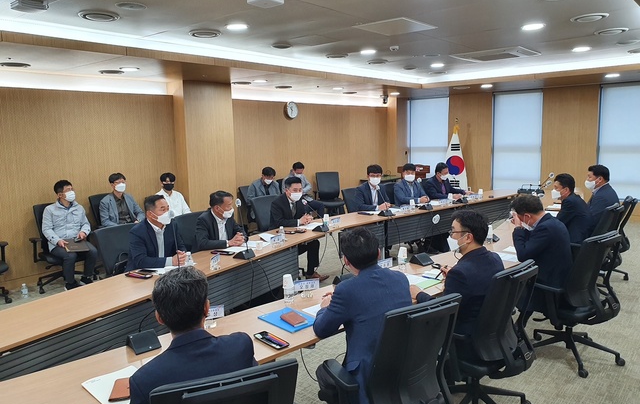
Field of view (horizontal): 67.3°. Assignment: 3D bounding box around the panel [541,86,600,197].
[{"bbox_3d":[4.945,-0.972,9.541,1.030,2.540,0.120,6,11,41],"label":"panel"}]

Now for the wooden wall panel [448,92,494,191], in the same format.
[{"bbox_3d":[3.408,-1.131,10.903,1.030,2.540,0.120,6,11,41],"label":"wooden wall panel"}]

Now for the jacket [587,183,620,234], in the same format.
[{"bbox_3d":[3.063,0.135,5.249,0.400,0.620,0.470,6,11,42],"label":"jacket"}]

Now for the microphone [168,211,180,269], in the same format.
[{"bbox_3d":[-1.008,0.306,3.389,0.130,0.430,0.260,-7,10,-37],"label":"microphone"}]

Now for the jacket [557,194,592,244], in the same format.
[{"bbox_3d":[2.510,0.244,4.742,0.500,0.640,0.470,-7,10,-37],"label":"jacket"}]

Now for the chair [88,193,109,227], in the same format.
[{"bbox_3d":[-2.444,0.446,5.962,0.620,1.020,0.640,6,11,41],"label":"chair"}]

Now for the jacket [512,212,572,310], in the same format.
[{"bbox_3d":[1.724,0.402,3.690,0.500,0.640,0.500,-6,9,-32],"label":"jacket"}]

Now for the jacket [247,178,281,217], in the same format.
[{"bbox_3d":[-0.836,-0.046,7.296,0.520,0.600,0.400,-5,9,-24],"label":"jacket"}]

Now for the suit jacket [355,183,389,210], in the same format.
[{"bbox_3d":[0.651,0.060,6.121,0.490,0.620,0.400,-5,9,-24],"label":"suit jacket"}]

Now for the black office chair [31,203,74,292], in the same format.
[{"bbox_3d":[-2.991,0.507,5.649,0.640,0.970,0.640,3,9,30],"label":"black office chair"}]

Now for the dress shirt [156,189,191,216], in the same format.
[{"bbox_3d":[-1.961,0.106,6.301,0.520,0.600,0.400,-5,9,-25],"label":"dress shirt"}]

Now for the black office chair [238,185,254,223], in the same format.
[{"bbox_3d":[-0.834,0.249,7.207,0.660,0.970,0.660,4,9,32],"label":"black office chair"}]

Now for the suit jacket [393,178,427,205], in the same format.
[{"bbox_3d":[1.273,-0.027,6.895,0.500,0.630,0.480,-5,9,-27],"label":"suit jacket"}]

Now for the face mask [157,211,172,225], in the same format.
[{"bbox_3d":[-1.274,0.127,3.933,0.085,0.115,0.125,1,8,16],"label":"face mask"}]

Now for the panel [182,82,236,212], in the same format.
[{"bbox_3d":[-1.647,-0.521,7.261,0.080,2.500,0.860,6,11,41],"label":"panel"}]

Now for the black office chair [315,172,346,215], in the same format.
[{"bbox_3d":[0.240,-0.011,8.879,0.640,1.010,0.620,-4,8,-18],"label":"black office chair"}]

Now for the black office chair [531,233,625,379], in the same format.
[{"bbox_3d":[1.905,0.687,3.604,0.660,0.970,0.660,-7,10,-36],"label":"black office chair"}]

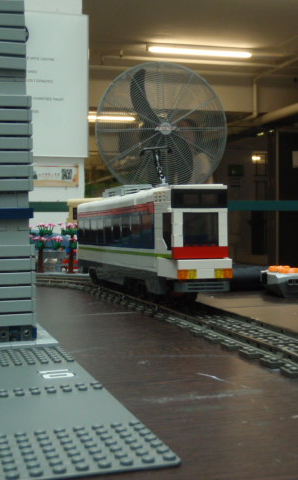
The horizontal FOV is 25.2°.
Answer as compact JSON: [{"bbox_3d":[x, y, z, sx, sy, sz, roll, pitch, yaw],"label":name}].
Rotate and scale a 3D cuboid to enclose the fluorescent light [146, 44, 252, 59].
[{"bbox_3d":[0.569,-2.060,7.300,1.230,0.090,0.090,-2,1,-18],"label":"fluorescent light"}]

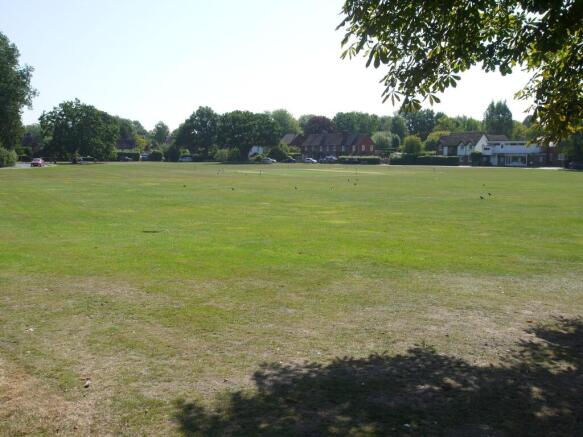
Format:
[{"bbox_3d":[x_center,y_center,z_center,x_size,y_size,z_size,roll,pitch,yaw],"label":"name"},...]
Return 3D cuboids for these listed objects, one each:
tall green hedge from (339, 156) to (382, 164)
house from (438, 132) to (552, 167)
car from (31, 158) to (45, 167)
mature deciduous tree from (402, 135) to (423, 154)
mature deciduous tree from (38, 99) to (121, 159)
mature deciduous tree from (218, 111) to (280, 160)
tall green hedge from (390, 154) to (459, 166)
[{"bbox_3d":[18.284,-15.622,163.000,11.000,2.100,1.600,2,6,14],"label":"tall green hedge"},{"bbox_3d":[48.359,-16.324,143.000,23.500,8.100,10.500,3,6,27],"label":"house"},{"bbox_3d":[-43.038,-9.481,103.000,1.700,1.450,4.000,-1,6,-15],"label":"car"},{"bbox_3d":[31.138,-17.705,156.000,5.300,7.500,5.300,1,6,11],"label":"mature deciduous tree"},{"bbox_3d":[-50.949,-20.858,145.000,18.000,15.600,17.000,-2,6,-21],"label":"mature deciduous tree"},{"bbox_3d":[-10.878,-21.108,157.000,15.500,13.600,15.000,0,6,-4],"label":"mature deciduous tree"},{"bbox_3d":[32.252,-14.065,147.000,16.800,2.700,1.900,4,6,30],"label":"tall green hedge"}]

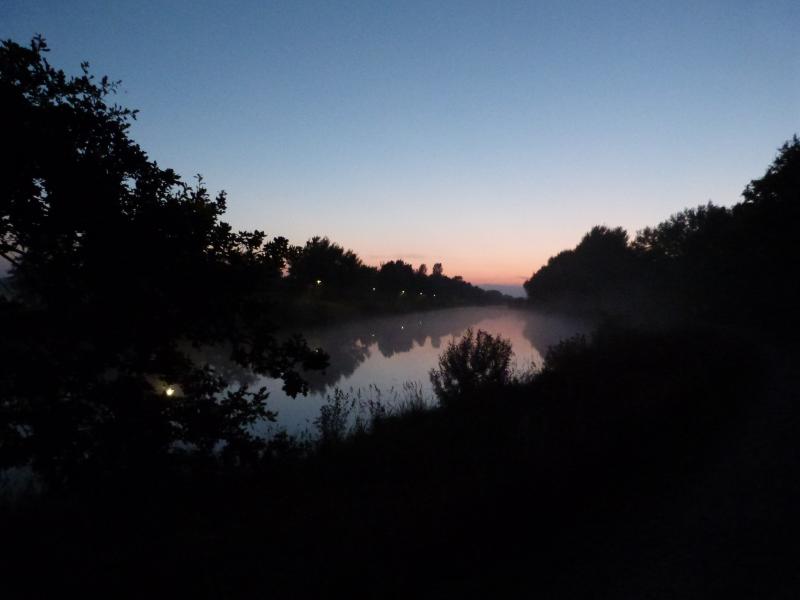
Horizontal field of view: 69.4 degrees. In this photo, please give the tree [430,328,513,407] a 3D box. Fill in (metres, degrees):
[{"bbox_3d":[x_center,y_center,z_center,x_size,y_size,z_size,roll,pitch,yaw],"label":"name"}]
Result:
[{"bbox_3d":[1.600,1.570,13.000,1.850,1.850,1.750,0,0,0],"label":"tree"}]

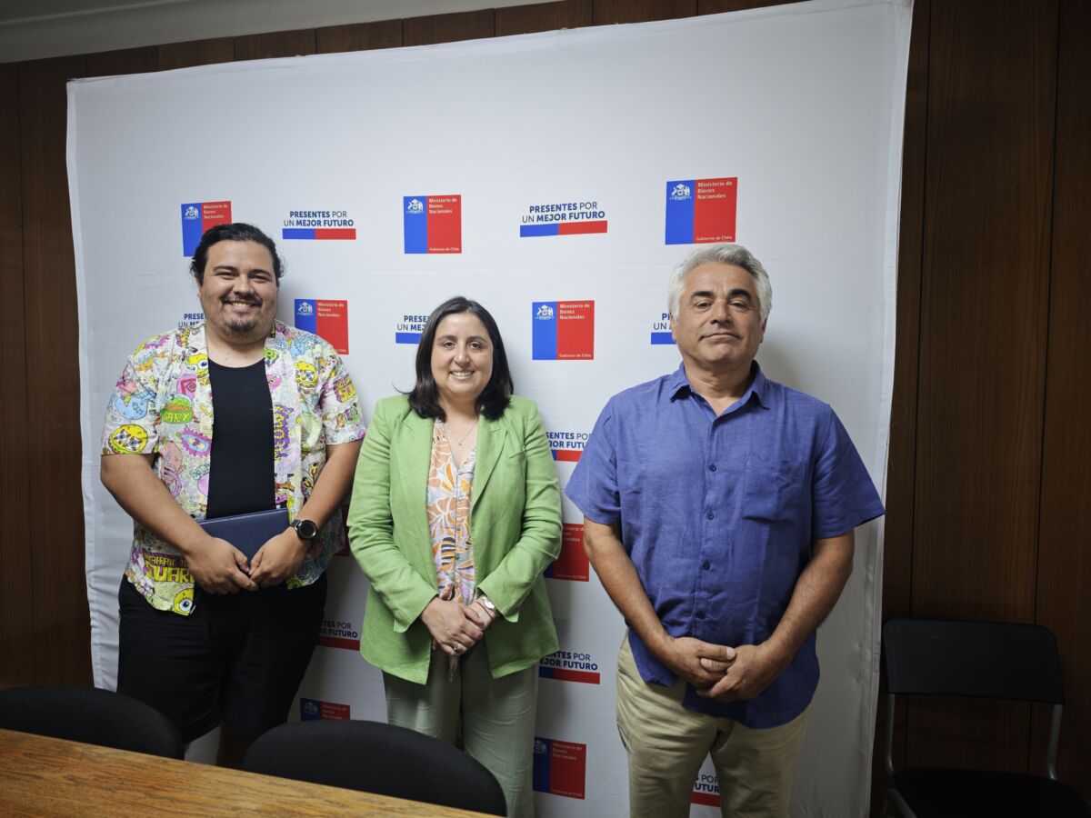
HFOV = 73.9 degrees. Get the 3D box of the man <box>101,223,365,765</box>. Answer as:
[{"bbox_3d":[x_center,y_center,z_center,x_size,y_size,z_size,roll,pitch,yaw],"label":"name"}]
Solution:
[{"bbox_3d":[-0.704,0.438,1.682,0.560,1.740,0.420,-1,3,-22],"label":"man"}]

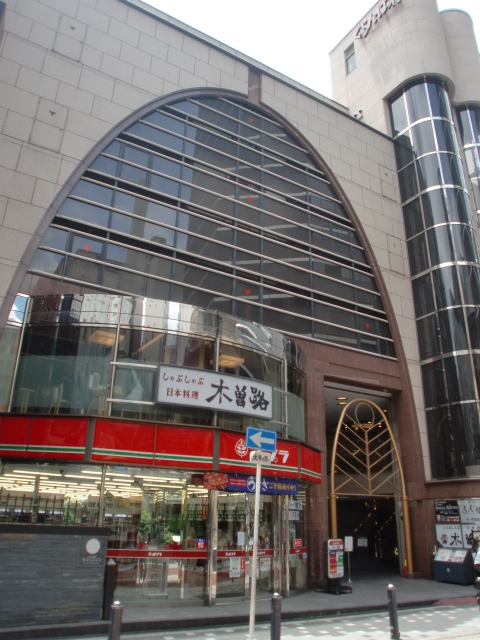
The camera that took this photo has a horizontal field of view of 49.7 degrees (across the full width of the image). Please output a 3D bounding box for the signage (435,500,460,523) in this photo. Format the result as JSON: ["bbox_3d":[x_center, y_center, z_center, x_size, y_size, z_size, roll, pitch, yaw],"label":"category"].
[{"bbox_3d":[5.979,5.546,14.916,0.050,0.680,0.920,16,-26,-32],"label":"signage"}]

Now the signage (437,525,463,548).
[{"bbox_3d":[5.946,6.145,14.693,0.050,0.670,0.920,16,-26,-32],"label":"signage"}]

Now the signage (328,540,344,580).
[{"bbox_3d":[2.353,5.823,12.624,0.500,0.920,0.080,14,-25,-29],"label":"signage"}]

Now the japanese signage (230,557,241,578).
[{"bbox_3d":[-0.088,5.073,10.598,0.290,0.390,0.020,19,-28,-37],"label":"japanese signage"}]

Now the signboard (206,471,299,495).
[{"bbox_3d":[0.241,3.593,11.342,2.750,0.360,0.050,17,-27,-35],"label":"signboard"}]

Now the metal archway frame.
[{"bbox_3d":[3.867,4.945,15.373,3.150,5.300,0.200,14,-25,-29],"label":"metal archway frame"}]

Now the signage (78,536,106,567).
[{"bbox_3d":[-2.391,3.753,8.393,0.480,0.480,0.040,16,-26,-32],"label":"signage"}]

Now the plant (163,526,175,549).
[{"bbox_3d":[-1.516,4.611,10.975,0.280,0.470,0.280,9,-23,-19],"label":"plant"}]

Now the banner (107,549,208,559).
[{"bbox_3d":[-1.592,4.462,9.872,2.050,0.155,0.030,10,-23,-20],"label":"banner"}]

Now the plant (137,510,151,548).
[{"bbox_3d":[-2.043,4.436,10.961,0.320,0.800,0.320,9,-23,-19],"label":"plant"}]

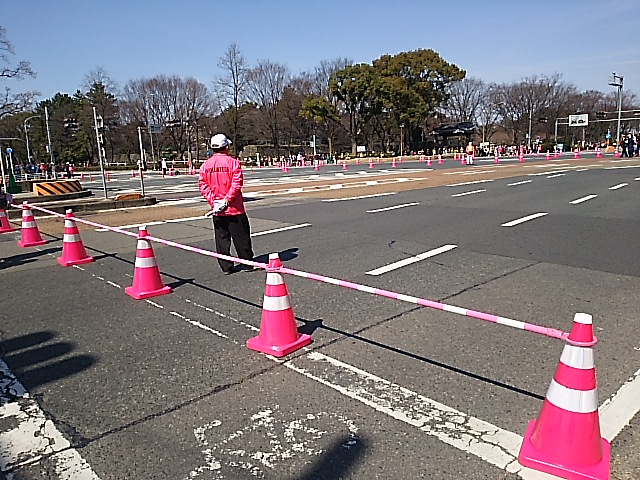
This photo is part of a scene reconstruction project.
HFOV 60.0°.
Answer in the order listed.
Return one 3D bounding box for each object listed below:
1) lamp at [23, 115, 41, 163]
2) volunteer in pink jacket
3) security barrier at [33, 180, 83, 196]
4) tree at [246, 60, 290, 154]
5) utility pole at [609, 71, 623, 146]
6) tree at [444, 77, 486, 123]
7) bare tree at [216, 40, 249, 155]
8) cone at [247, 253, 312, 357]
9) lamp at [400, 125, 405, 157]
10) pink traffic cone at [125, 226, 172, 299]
[{"bbox_3d":[-37.967,-12.414,73.000,2.100,8.210,0.350,-1,10,12],"label":"lamp"},{"bbox_3d":[-1.098,-0.431,6.617,0.530,1.660,0.380,-1,10,7],"label":"volunteer in pink jacket"},{"bbox_3d":[-11.312,-2.267,23.957,0.400,0.500,2.100,5,12,36],"label":"security barrier"},{"bbox_3d":[-6.464,-16.270,71.000,5.800,13.410,5.800,-3,10,0],"label":"tree"},{"bbox_3d":[33.085,-14.410,62.000,1.400,8.620,0.600,-3,10,0],"label":"utility pole"},{"bbox_3d":[22.449,-19.155,85.000,7.000,11.800,7.000,-3,10,0],"label":"tree"},{"bbox_3d":[-10.884,-16.795,69.000,4.800,15.540,4.800,-3,10,0],"label":"bare tree"},{"bbox_3d":[-0.322,0.448,4.168,0.380,0.700,0.380,6,13,41],"label":"cone"},{"bbox_3d":[10.411,-12.412,70.000,0.500,4.330,0.500,-3,10,0],"label":"lamp"},{"bbox_3d":[-1.857,0.214,5.918,0.380,0.700,0.380,-10,12,-37],"label":"pink traffic cone"}]

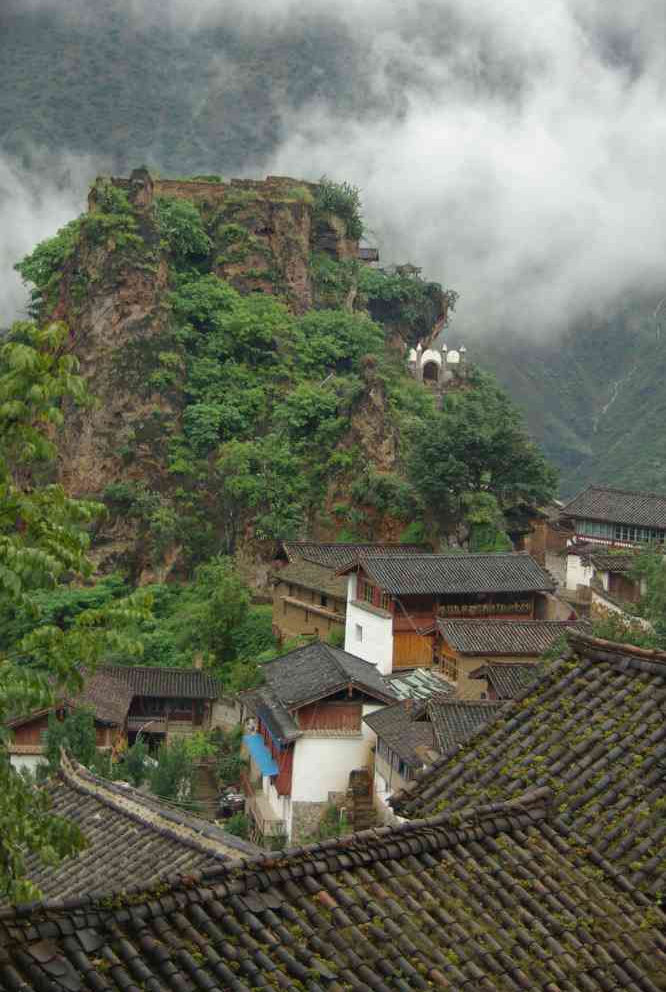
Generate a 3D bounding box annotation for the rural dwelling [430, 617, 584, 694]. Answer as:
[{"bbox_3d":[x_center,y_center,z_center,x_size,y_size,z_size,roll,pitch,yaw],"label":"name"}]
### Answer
[{"bbox_3d":[11.179,10.283,110.431,10.000,5.000,6.000,1,5,-14],"label":"rural dwelling"}]

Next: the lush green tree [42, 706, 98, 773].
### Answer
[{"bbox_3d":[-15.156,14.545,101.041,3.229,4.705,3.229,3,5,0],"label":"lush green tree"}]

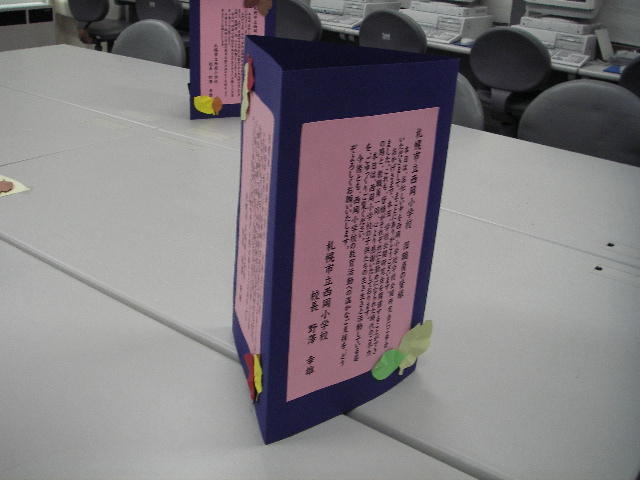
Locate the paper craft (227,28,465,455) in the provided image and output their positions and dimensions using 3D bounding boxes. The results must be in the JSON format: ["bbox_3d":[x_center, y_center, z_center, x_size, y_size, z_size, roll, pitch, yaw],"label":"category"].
[{"bbox_3d":[-0.022,-0.022,0.801,0.241,0.390,0.206,-16,30,-39],"label":"paper craft"}]

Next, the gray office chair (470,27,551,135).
[{"bbox_3d":[1.074,-0.723,3.786,0.500,0.880,0.550,19,27,32],"label":"gray office chair"}]

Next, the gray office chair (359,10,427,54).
[{"bbox_3d":[0.514,-0.926,4.154,0.500,0.880,0.550,19,27,32],"label":"gray office chair"}]

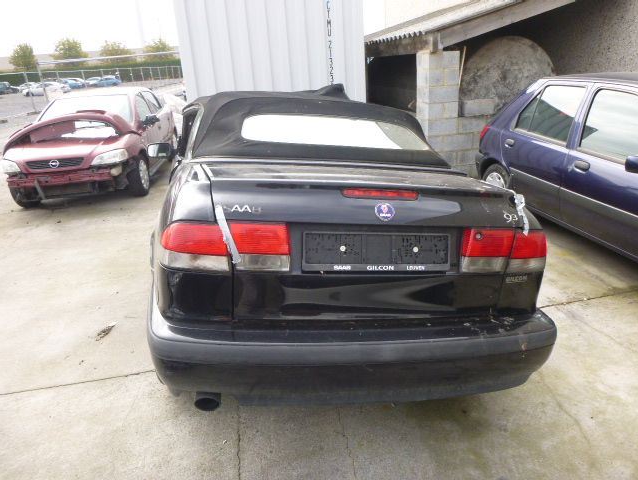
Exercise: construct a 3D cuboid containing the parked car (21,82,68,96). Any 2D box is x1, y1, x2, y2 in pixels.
[{"bbox_3d":[-30.234,-16.606,51.000,4.300,1.450,1.750,-5,20,-2],"label":"parked car"}]

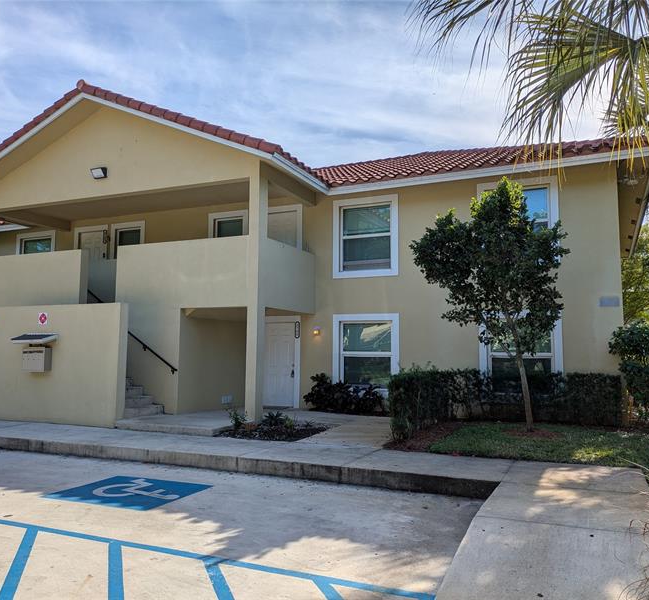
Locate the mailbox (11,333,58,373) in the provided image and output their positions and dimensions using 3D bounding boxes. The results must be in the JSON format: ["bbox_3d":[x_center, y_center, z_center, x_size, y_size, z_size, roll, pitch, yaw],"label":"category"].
[{"bbox_3d":[-5.937,1.074,11.777,0.947,0.796,0.360,-2,-5,24],"label":"mailbox"}]

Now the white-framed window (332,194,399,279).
[{"bbox_3d":[0.959,-1.479,13.460,1.594,1.909,0.125,-2,-5,24],"label":"white-framed window"}]

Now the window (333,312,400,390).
[{"bbox_3d":[0.944,1.279,13.234,1.600,1.906,0.125,-2,-5,24],"label":"window"}]

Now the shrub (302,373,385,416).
[{"bbox_3d":[0.429,2.104,12.942,2.008,0.803,0.748,-2,-5,24],"label":"shrub"}]

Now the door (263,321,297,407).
[{"bbox_3d":[-1.153,1.568,14.127,0.961,2.025,0.090,-2,-5,24],"label":"door"}]

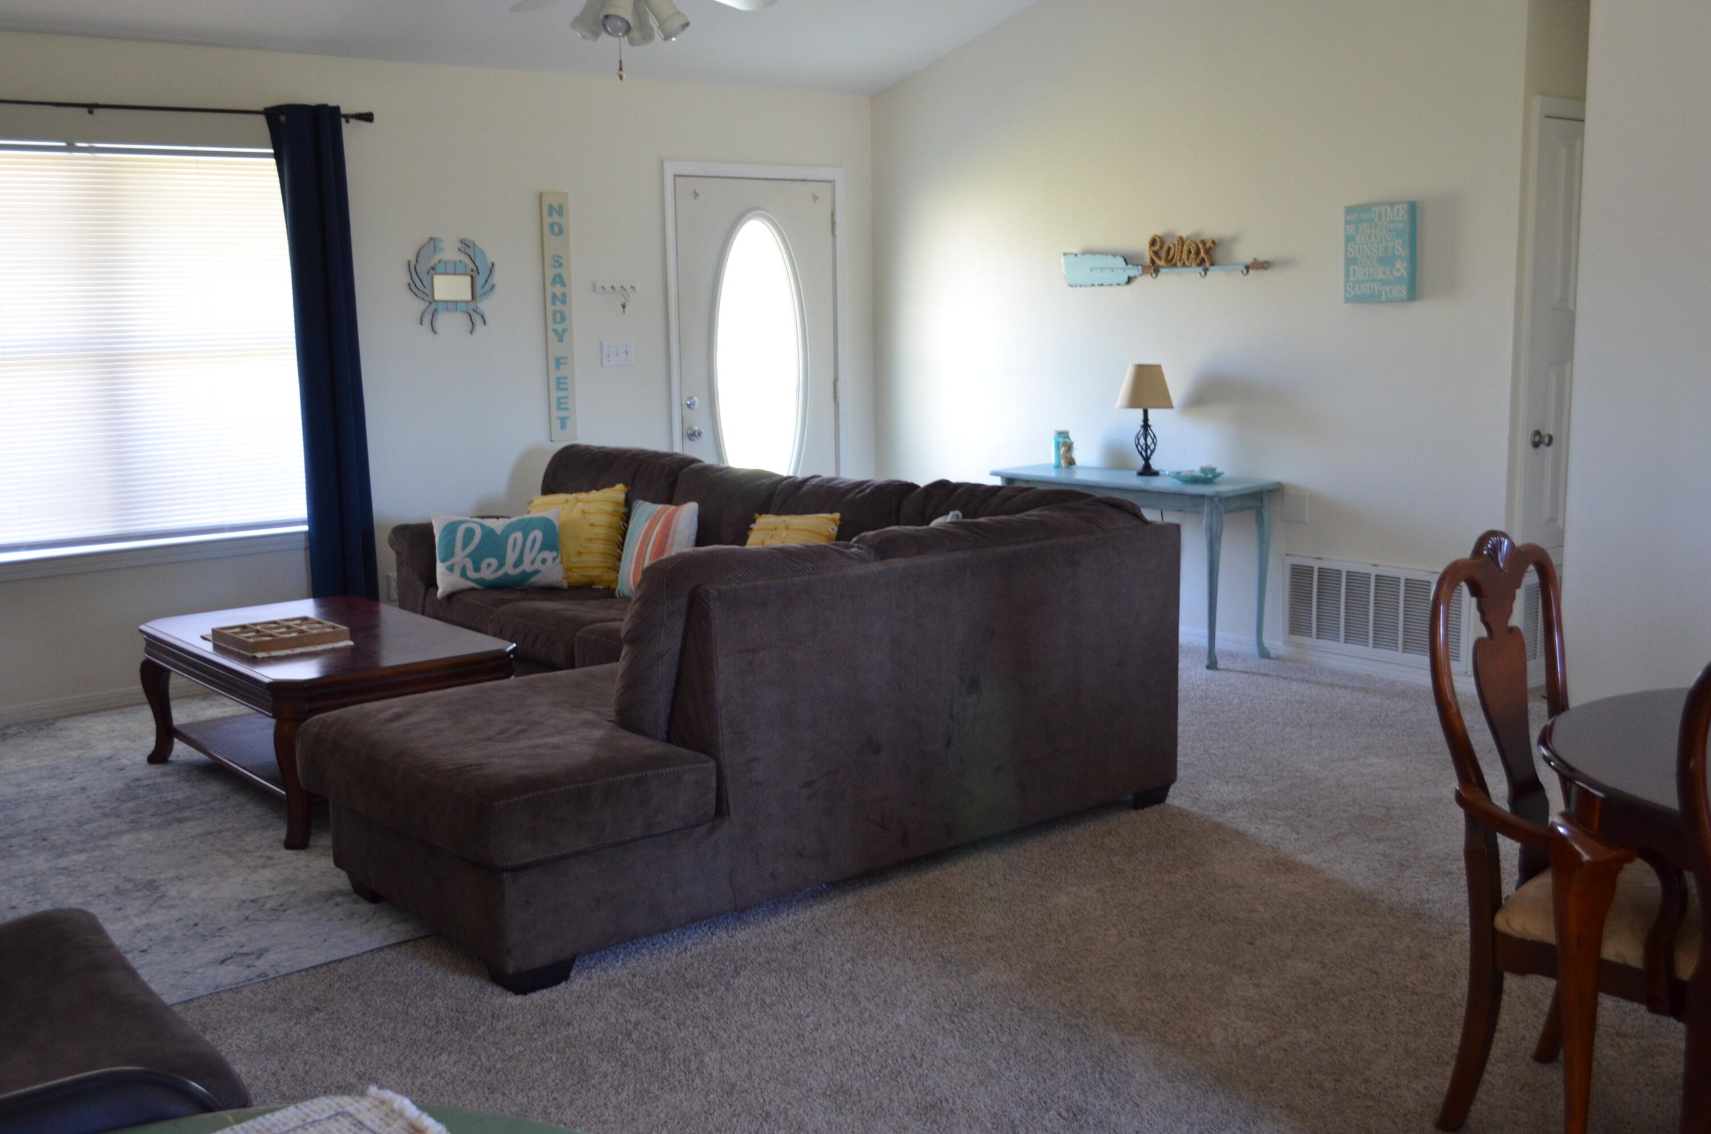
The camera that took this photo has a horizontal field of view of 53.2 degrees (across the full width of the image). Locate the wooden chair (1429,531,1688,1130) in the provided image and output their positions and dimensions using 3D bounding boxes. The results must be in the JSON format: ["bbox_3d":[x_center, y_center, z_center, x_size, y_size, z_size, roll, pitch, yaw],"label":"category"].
[{"bbox_3d":[1.323,0.474,2.882,0.590,1.030,0.610,-9,12,-43],"label":"wooden chair"}]

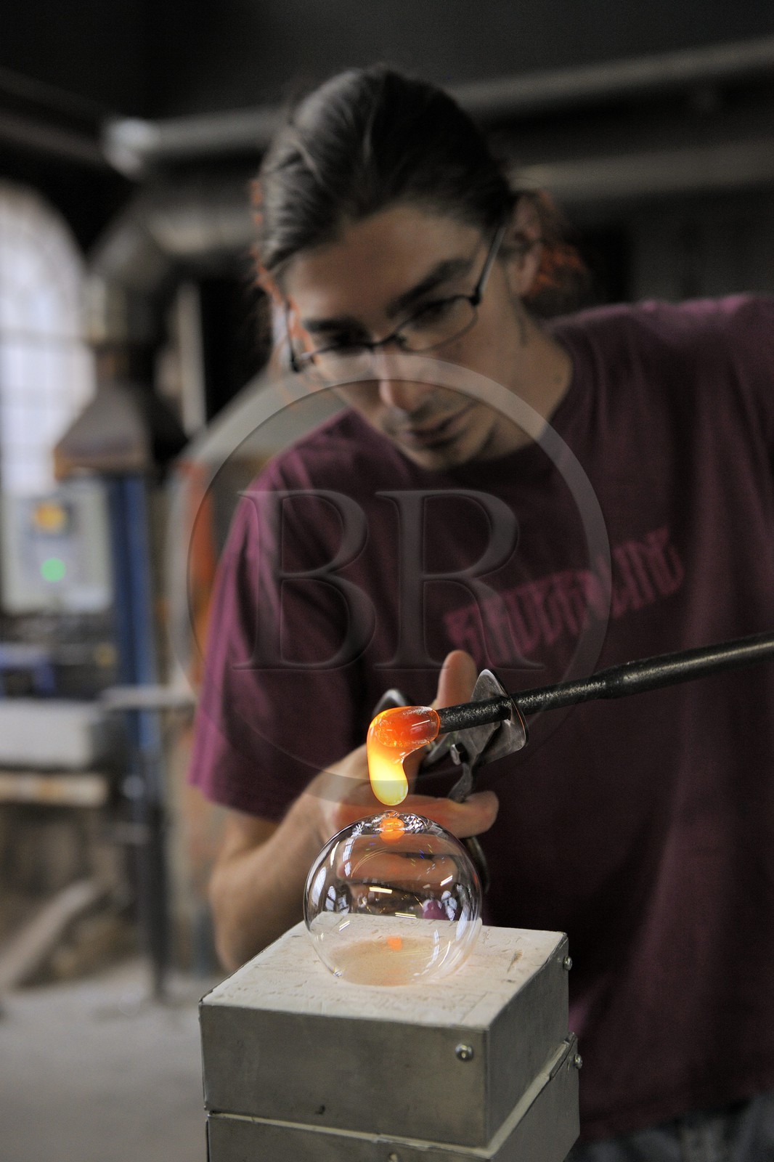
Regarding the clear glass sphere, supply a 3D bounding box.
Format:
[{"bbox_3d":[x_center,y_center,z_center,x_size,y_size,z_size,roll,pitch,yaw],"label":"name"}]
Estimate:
[{"bbox_3d":[0.003,0.164,0.798,0.091,0.090,0.091,-2,7,0],"label":"clear glass sphere"}]

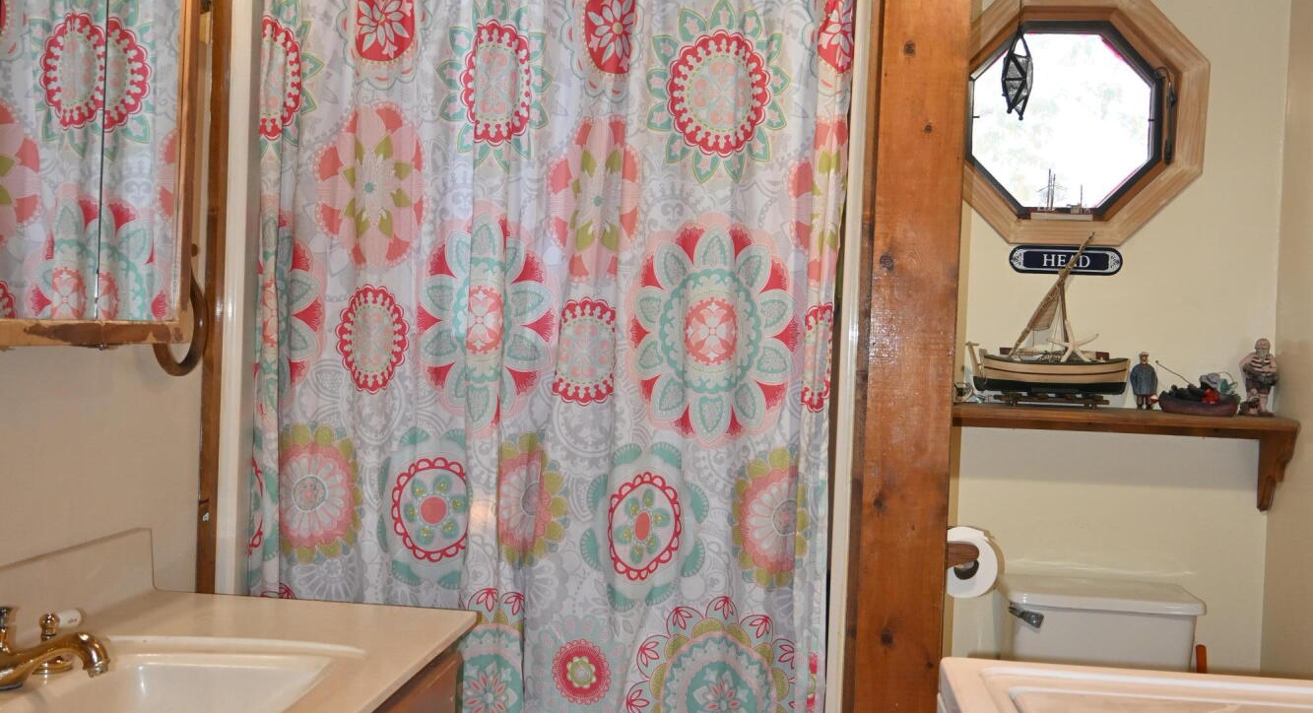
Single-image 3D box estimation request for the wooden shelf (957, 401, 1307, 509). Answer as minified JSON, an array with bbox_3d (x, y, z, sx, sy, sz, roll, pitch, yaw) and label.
[{"bbox_3d":[0.995,0.235,3.108,0.827,0.225,0.200,2,1,6],"label":"wooden shelf"}]

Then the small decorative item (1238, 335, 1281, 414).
[{"bbox_3d":[1.353,0.046,3.066,0.080,0.171,0.075,2,1,6],"label":"small decorative item"}]

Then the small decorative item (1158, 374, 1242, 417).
[{"bbox_3d":[1.210,0.086,3.042,0.175,0.094,0.085,2,1,6],"label":"small decorative item"}]

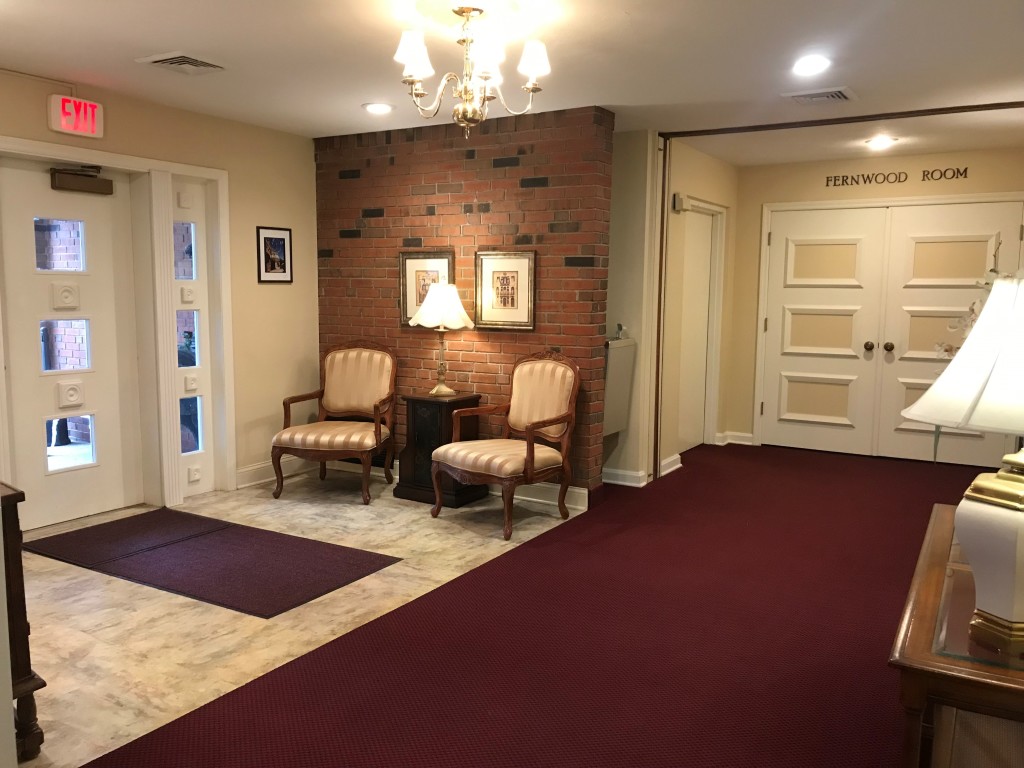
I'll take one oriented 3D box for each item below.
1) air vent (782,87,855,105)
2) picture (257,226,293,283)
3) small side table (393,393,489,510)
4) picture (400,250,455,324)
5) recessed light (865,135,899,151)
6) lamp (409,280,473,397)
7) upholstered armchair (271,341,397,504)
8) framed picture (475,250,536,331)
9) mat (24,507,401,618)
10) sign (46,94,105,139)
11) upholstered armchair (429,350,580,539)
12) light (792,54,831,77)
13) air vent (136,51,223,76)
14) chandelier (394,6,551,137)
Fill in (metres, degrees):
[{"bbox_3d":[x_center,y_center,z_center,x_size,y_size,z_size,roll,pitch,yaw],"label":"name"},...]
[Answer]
[{"bbox_3d":[1.685,-1.568,4.531,0.330,0.030,0.330,5,8,31],"label":"air vent"},{"bbox_3d":[-1.635,-0.884,5.702,0.020,0.375,0.318,5,8,31],"label":"picture"},{"bbox_3d":[-0.461,0.406,5.400,0.510,0.667,0.395,5,8,31],"label":"small side table"},{"bbox_3d":[-0.578,-0.633,5.555,0.442,0.495,0.030,4,8,30],"label":"picture"},{"bbox_3d":[2.601,-1.694,5.819,0.215,0.030,0.215,4,8,30],"label":"recessed light"},{"bbox_3d":[-0.448,-0.287,5.253,0.410,0.720,0.410,1,7,0],"label":"lamp"},{"bbox_3d":[-1.155,0.226,5.535,0.680,0.980,0.670,2,7,11],"label":"upholstered armchair"},{"bbox_3d":[-0.055,-0.587,5.247,0.442,0.503,0.030,4,8,30],"label":"framed picture"},{"bbox_3d":[-1.563,0.857,4.255,1.825,0.012,0.890,4,8,30],"label":"mat"},{"bbox_3d":[-2.328,-1.426,4.432,0.045,0.185,0.295,5,8,31],"label":"sign"},{"bbox_3d":[-0.030,0.311,4.872,0.680,0.985,0.670,-6,9,-44],"label":"upholstered armchair"},{"bbox_3d":[1.413,-1.497,3.905,0.180,0.040,0.180,5,8,31],"label":"light"},{"bbox_3d":[-1.558,-1.522,3.964,0.320,0.020,0.320,4,8,30],"label":"air vent"},{"bbox_3d":[-0.174,-1.191,3.199,0.600,0.473,0.600,1,7,0],"label":"chandelier"}]

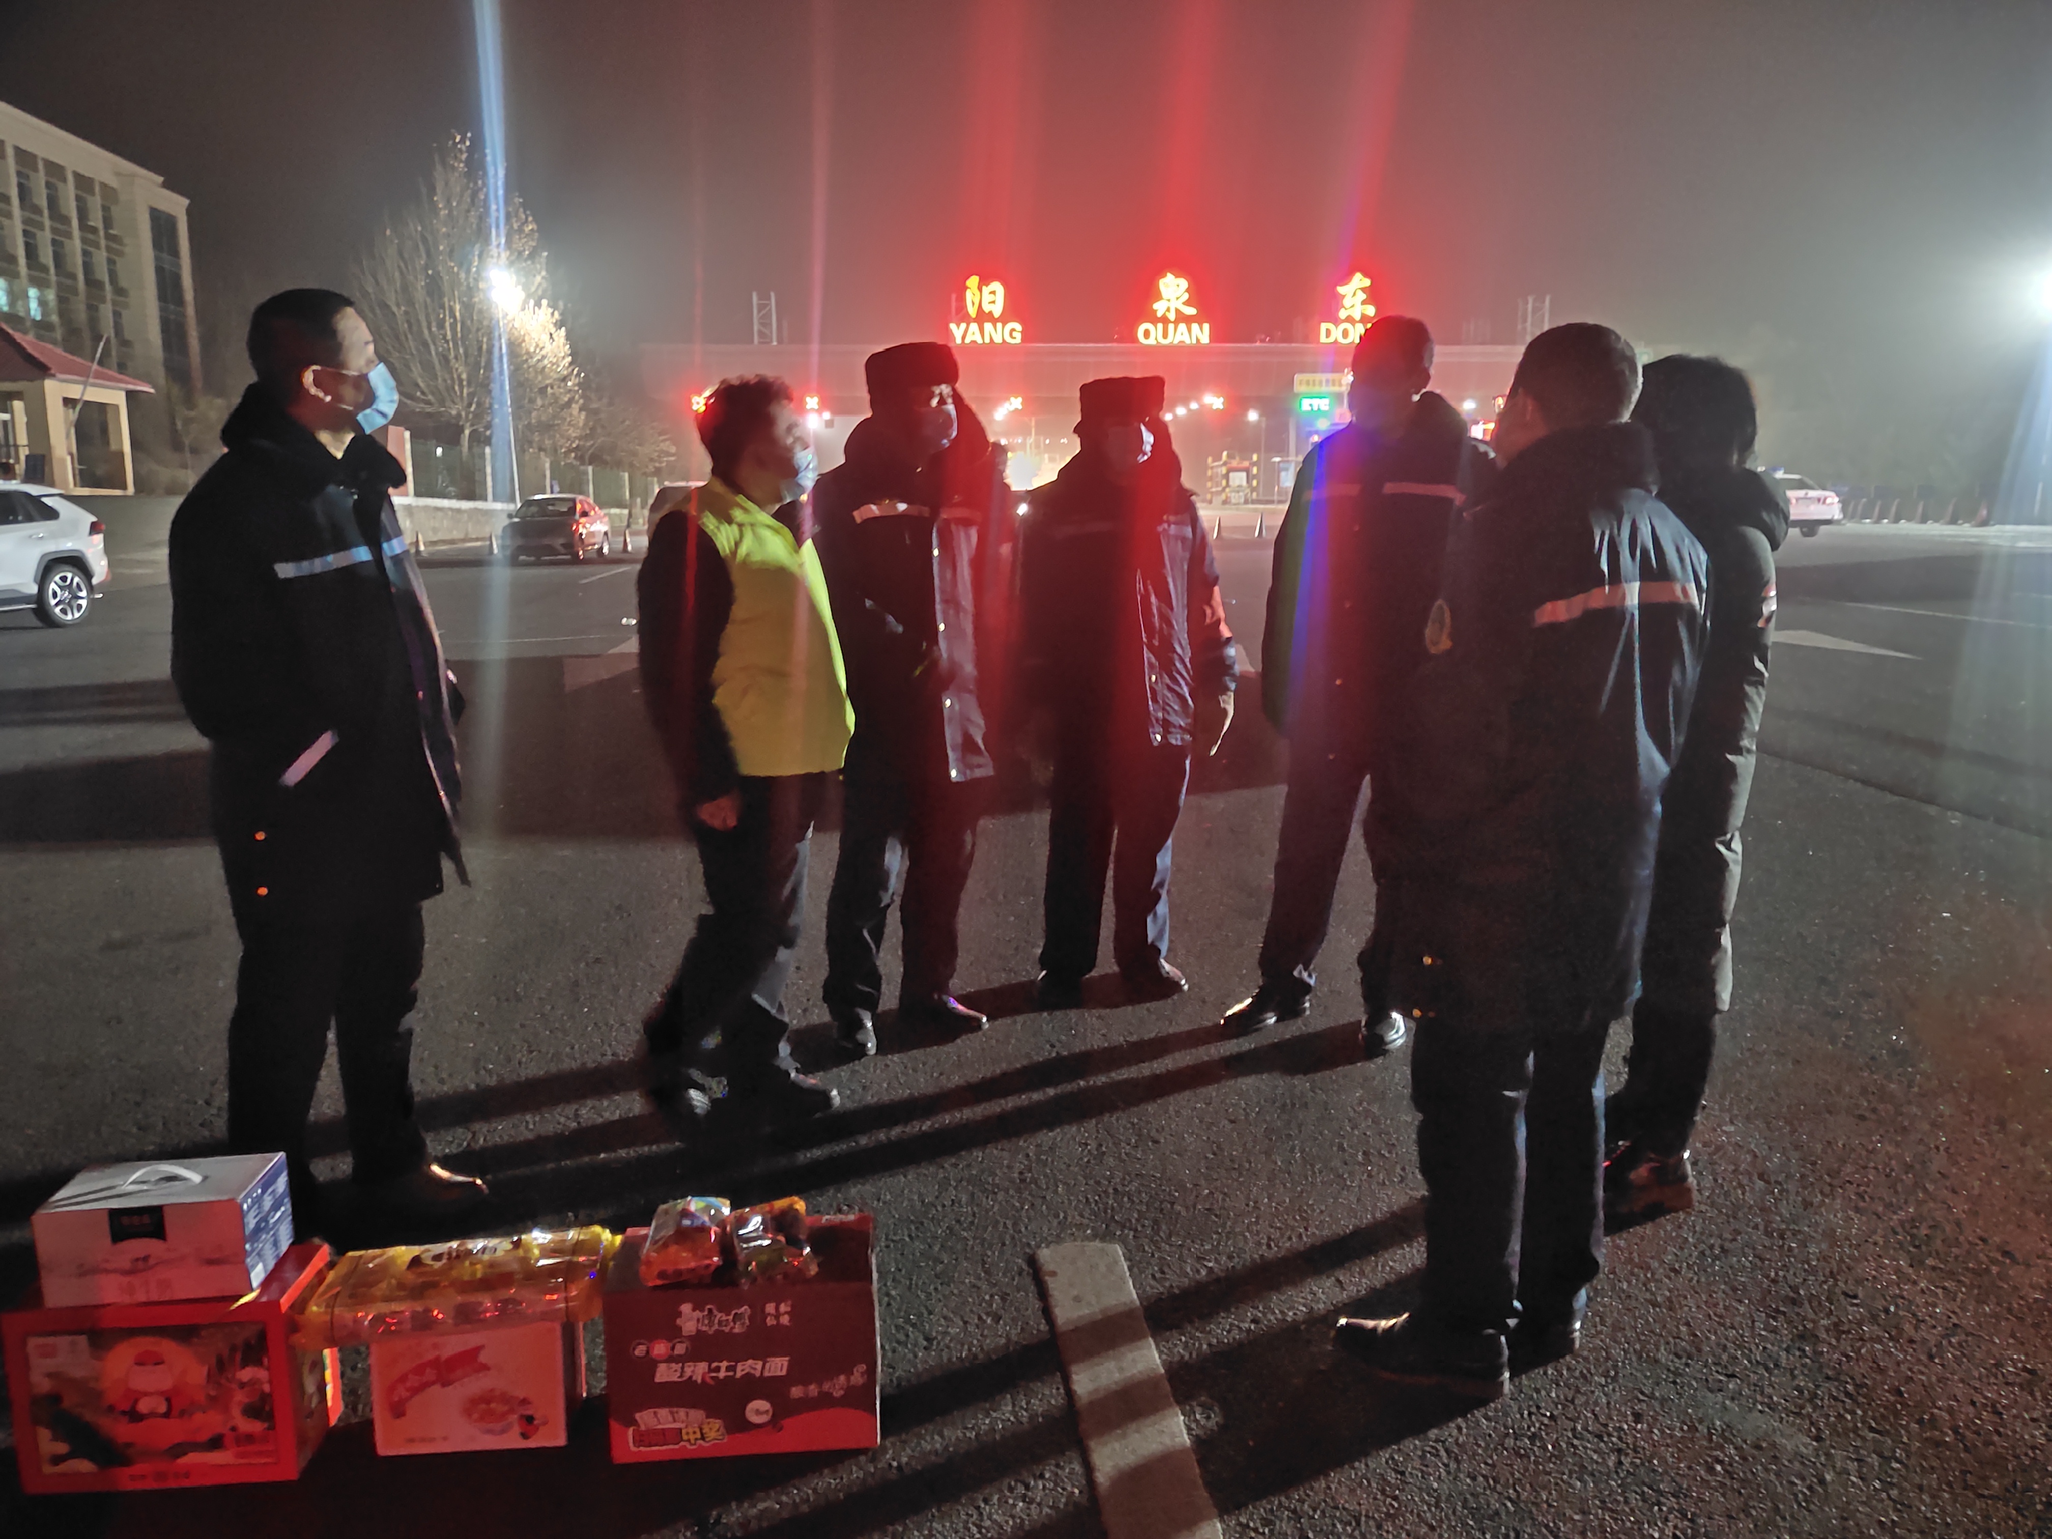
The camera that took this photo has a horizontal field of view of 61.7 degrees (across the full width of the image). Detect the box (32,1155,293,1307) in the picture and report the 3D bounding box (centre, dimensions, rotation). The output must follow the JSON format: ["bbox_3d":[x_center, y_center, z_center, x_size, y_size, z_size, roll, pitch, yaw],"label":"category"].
[{"bbox_3d":[-1.280,0.686,2.563,0.295,0.145,0.180,-1,9,-6],"label":"box"}]

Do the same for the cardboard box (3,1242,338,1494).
[{"bbox_3d":[-1.311,0.926,2.668,0.404,0.290,0.198,-1,10,-3],"label":"cardboard box"}]

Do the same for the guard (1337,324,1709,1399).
[{"bbox_3d":[0.772,0.154,2.804,0.440,1.710,0.570,9,13,44],"label":"guard"}]

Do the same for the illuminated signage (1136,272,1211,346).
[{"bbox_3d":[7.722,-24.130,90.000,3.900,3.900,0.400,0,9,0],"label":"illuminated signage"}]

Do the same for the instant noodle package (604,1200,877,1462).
[{"bbox_3d":[-0.443,0.903,2.747,0.404,0.284,0.221,-2,10,-5],"label":"instant noodle package"}]

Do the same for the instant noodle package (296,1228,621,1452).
[{"bbox_3d":[-0.857,0.877,2.642,0.420,0.268,0.225,-2,9,-7],"label":"instant noodle package"}]

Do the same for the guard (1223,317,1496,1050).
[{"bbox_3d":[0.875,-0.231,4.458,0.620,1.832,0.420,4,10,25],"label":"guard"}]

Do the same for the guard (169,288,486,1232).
[{"bbox_3d":[-1.389,-0.005,3.326,0.470,1.791,0.540,1,9,9],"label":"guard"}]

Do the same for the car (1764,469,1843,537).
[{"bbox_3d":[17.110,-6.343,41.000,1.800,1.550,4.650,-2,10,-8],"label":"car"}]

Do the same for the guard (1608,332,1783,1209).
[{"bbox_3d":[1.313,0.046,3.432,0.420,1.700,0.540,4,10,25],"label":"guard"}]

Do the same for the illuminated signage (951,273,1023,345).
[{"bbox_3d":[-2.059,-24.624,92.000,3.861,3.861,0.350,-2,10,-6],"label":"illuminated signage"}]

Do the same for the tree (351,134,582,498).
[{"bbox_3d":[-16.924,-13.724,52.000,5.900,11.010,5.600,0,9,0],"label":"tree"}]

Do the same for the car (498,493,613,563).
[{"bbox_3d":[-11.055,-5.722,40.500,1.800,1.470,4.600,-2,10,-5],"label":"car"}]

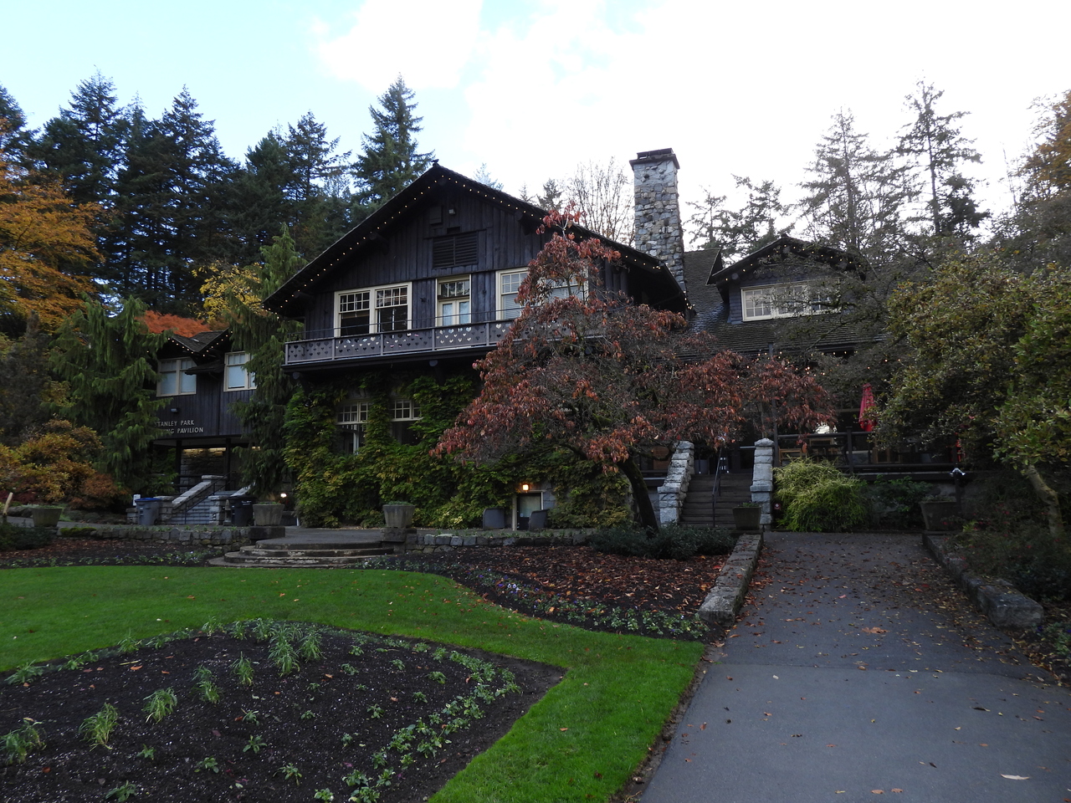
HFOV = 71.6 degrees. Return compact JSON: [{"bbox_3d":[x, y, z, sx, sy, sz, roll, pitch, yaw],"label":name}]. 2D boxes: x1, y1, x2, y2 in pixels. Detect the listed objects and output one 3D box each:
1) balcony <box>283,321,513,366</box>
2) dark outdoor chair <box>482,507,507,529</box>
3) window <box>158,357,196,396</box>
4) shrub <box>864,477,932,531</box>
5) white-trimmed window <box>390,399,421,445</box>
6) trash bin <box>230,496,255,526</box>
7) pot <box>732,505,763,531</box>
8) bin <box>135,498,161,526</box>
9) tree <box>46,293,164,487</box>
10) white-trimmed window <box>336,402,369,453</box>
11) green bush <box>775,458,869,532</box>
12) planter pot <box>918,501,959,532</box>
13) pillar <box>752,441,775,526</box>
[{"bbox_3d":[-2.624,-1.825,22.898,11.760,0.820,1.300,-3,-7,21],"label":"balcony"},{"bbox_3d":[-1.216,3.506,22.300,0.600,0.640,0.580,-3,-8,21],"label":"dark outdoor chair"},{"bbox_3d":[-14.730,-1.006,30.500,1.850,1.530,0.150,-3,-8,21],"label":"window"},{"bbox_3d":[8.804,2.490,18.200,1.600,1.250,1.350,-3,-8,21],"label":"shrub"},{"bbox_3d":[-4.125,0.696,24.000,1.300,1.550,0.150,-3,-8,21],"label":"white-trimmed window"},{"bbox_3d":[-10.397,3.915,26.457,0.600,1.080,0.760,-2,-7,13],"label":"trash bin"},{"bbox_3d":[5.181,2.849,18.200,0.613,0.573,0.613,-3,-8,21],"label":"pot"},{"bbox_3d":[-14.515,4.114,27.856,0.600,1.060,0.740,-2,-7,13],"label":"bin"},{"bbox_3d":[-17.848,0.299,31.975,4.500,9.333,4.500,-3,-7,21],"label":"tree"},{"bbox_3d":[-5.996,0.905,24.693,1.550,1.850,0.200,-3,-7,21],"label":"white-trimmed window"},{"bbox_3d":[7.189,2.366,18.700,2.200,1.780,1.900,-3,-8,21],"label":"green bush"},{"bbox_3d":[8.912,2.542,16.439,0.740,0.650,0.740,-3,-7,21],"label":"planter pot"},{"bbox_3d":[6.178,2.225,20.100,0.550,2.247,2.800,-3,-8,21],"label":"pillar"}]

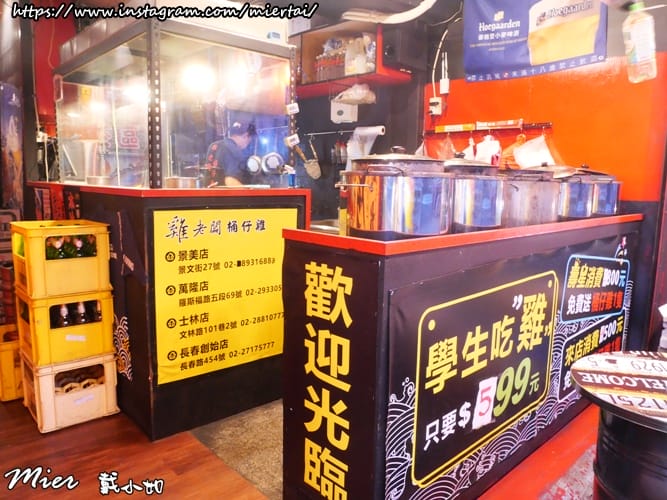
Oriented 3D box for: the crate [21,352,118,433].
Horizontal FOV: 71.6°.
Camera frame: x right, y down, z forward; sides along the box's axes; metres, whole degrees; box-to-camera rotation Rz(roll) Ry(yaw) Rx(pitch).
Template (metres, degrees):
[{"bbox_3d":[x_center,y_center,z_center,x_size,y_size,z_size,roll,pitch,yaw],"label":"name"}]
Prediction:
[{"bbox_3d":[-1.328,0.649,2.329,0.340,0.314,0.360,-6,11,-43],"label":"crate"}]

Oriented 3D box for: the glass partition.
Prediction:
[{"bbox_3d":[-0.999,-0.708,2.696,0.720,0.670,1.520,-6,11,-42],"label":"glass partition"}]

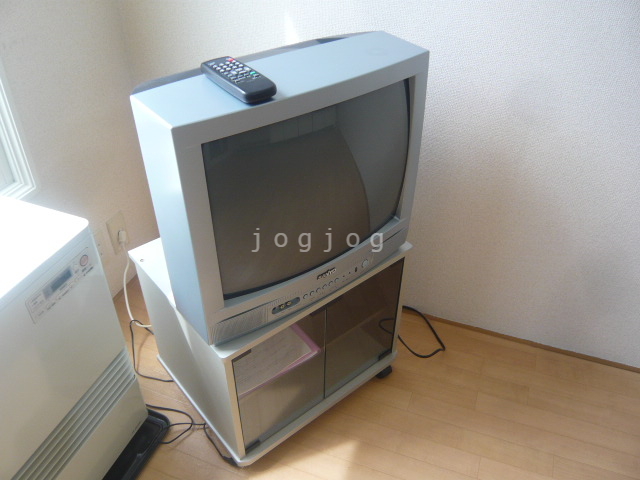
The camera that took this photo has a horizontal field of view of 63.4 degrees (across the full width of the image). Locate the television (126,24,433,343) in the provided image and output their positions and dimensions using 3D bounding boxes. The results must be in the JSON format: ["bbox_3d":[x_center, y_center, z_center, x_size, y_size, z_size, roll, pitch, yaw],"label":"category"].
[{"bbox_3d":[-0.142,-0.184,1.125,0.544,0.450,0.475,-26,45,-31],"label":"television"}]

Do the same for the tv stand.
[{"bbox_3d":[-0.108,0.201,1.345,0.526,0.429,0.438,-26,45,-31],"label":"tv stand"}]

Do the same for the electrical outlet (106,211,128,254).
[{"bbox_3d":[-0.614,-0.022,1.571,0.015,0.120,0.070,12,38,16],"label":"electrical outlet"}]

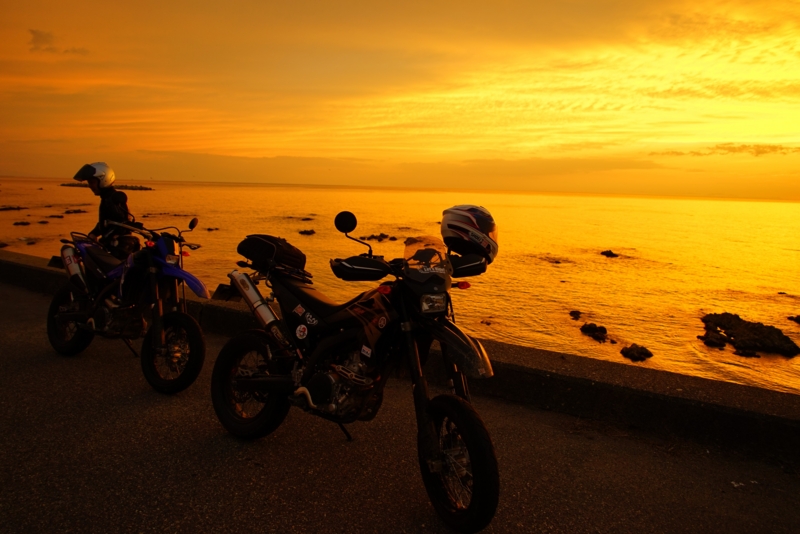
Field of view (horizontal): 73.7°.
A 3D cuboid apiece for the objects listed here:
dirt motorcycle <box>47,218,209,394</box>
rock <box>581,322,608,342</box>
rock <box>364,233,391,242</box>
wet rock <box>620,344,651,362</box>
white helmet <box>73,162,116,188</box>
[{"bbox_3d":[-2.129,0.195,4.066,2.080,1.260,0.840,7,10,32],"label":"dirt motorcycle"},{"bbox_3d":[5.757,1.921,15.719,0.813,0.470,0.650,5,9,21],"label":"rock"},{"bbox_3d":[-1.763,-2.330,42.021,2.018,0.662,1.513,1,9,-2],"label":"rock"},{"bbox_3d":[6.222,2.257,13.982,0.825,0.347,0.619,6,9,25],"label":"wet rock"},{"bbox_3d":[-2.949,-0.878,5.150,0.360,0.270,0.255,-21,17,-21],"label":"white helmet"}]

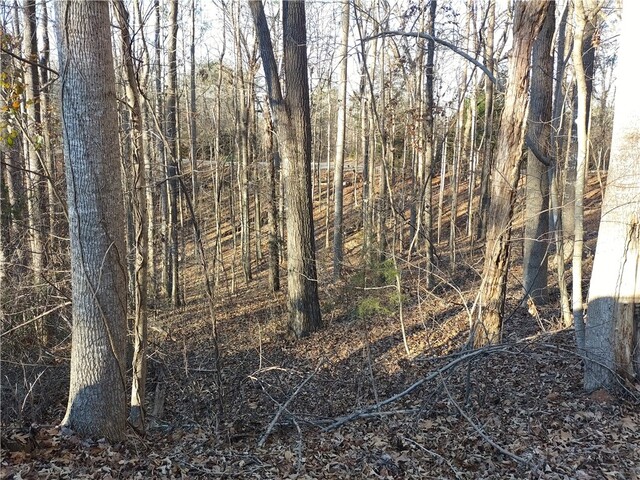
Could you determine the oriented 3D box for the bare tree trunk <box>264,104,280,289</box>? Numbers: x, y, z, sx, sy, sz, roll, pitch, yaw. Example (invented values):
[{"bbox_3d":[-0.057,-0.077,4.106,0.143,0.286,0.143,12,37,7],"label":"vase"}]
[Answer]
[{"bbox_3d":[-1.065,-0.950,10.000,0.260,4.180,0.250,-2,5,0],"label":"bare tree trunk"}]

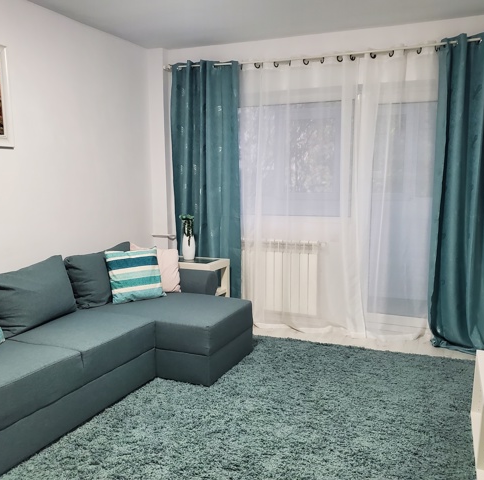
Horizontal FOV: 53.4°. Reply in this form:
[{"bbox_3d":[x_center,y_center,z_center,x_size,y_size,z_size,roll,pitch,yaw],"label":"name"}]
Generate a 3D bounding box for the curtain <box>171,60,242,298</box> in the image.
[{"bbox_3d":[-0.326,-0.406,4.488,0.684,2.440,0.150,2,8,20],"label":"curtain"}]

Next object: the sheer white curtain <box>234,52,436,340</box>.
[{"bbox_3d":[0.755,-0.355,4.132,1.714,2.392,0.130,2,8,20],"label":"sheer white curtain"}]

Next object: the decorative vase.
[{"bbox_3d":[-0.493,0.067,4.450,0.131,0.237,0.131,-1,8,0],"label":"decorative vase"}]

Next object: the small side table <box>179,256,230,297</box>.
[{"bbox_3d":[-0.452,0.504,4.484,0.580,0.640,0.350,3,9,24],"label":"small side table"}]

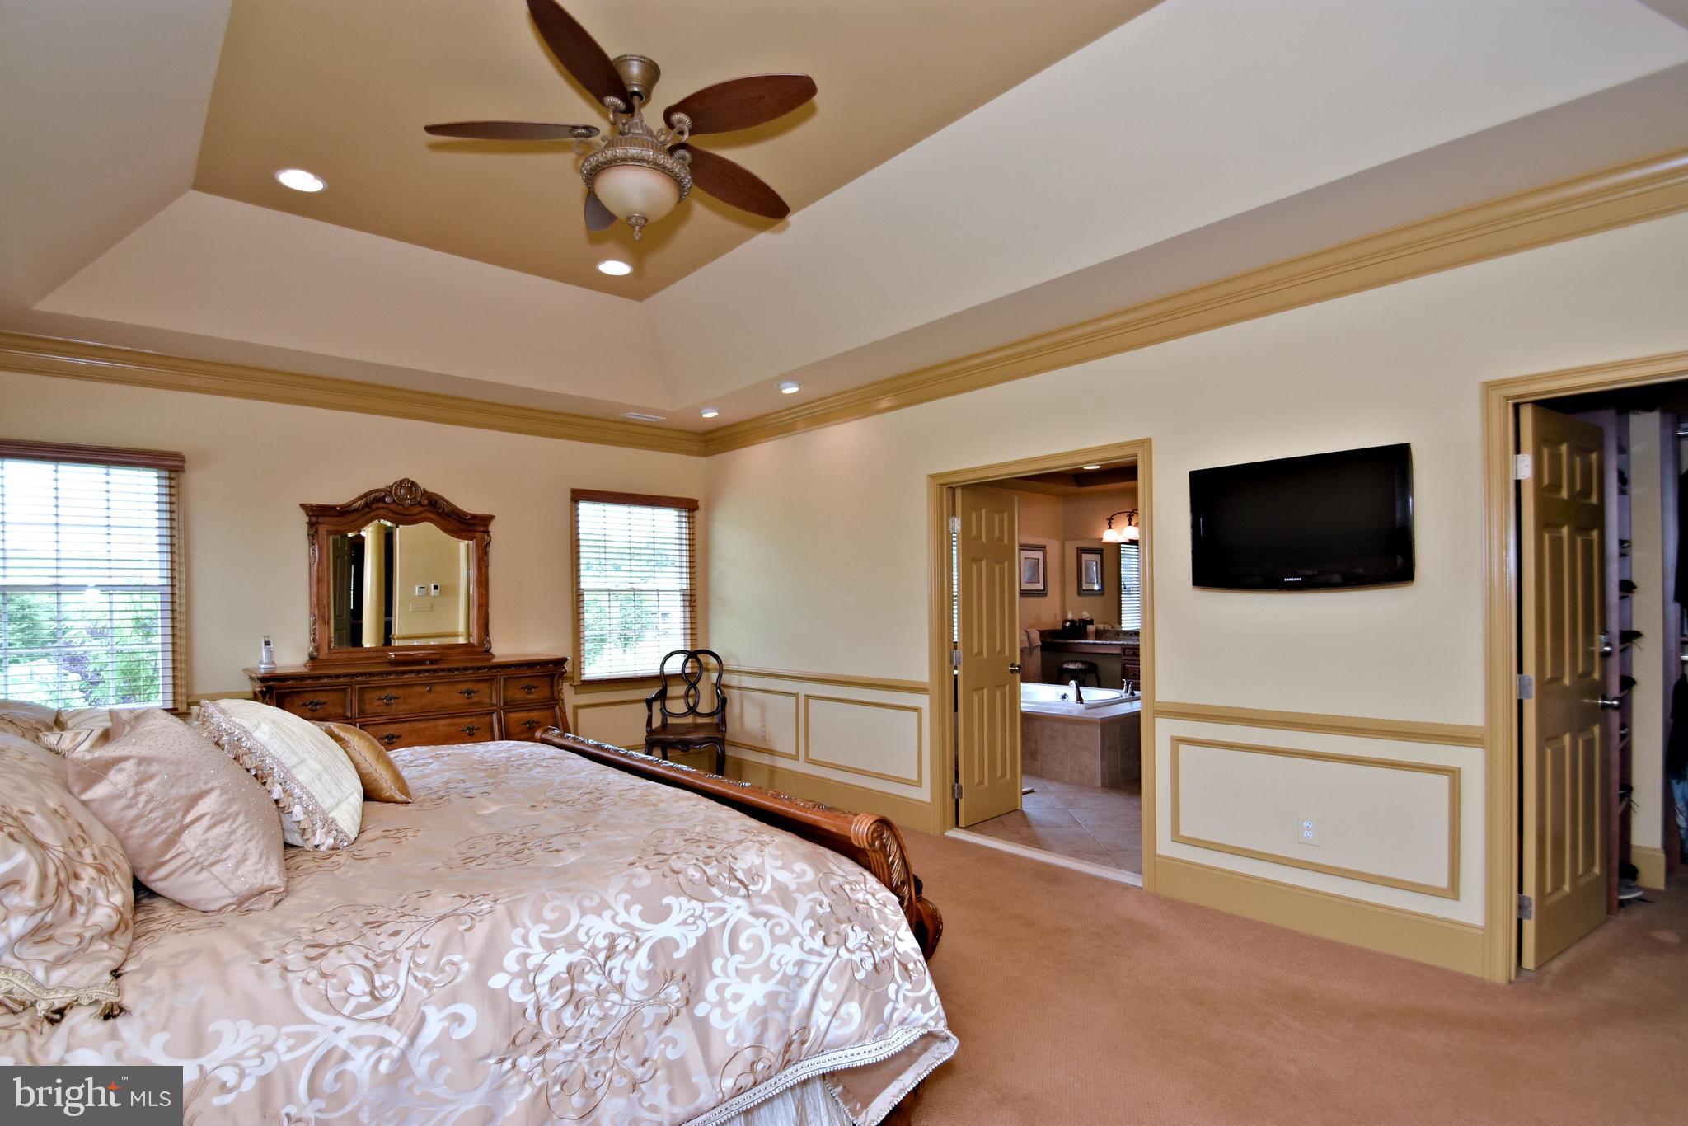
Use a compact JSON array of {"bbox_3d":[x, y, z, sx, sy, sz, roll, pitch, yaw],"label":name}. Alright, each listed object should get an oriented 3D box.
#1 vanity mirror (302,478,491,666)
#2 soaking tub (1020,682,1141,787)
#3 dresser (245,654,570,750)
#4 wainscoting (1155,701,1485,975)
[{"bbox_3d":[-2.660,0.050,4.520,1.020,1.100,0.120,0,-2,-38],"label":"vanity mirror"},{"bbox_3d":[1.740,1.440,6.650,1.800,0.570,1.450,-2,-2,44],"label":"soaking tub"},{"bbox_3d":[-2.490,1.100,4.450,1.620,1.030,0.500,0,-2,-38],"label":"dresser"},{"bbox_3d":[1.870,1.070,3.100,1.180,0.900,0.050,-2,-2,44],"label":"wainscoting"}]

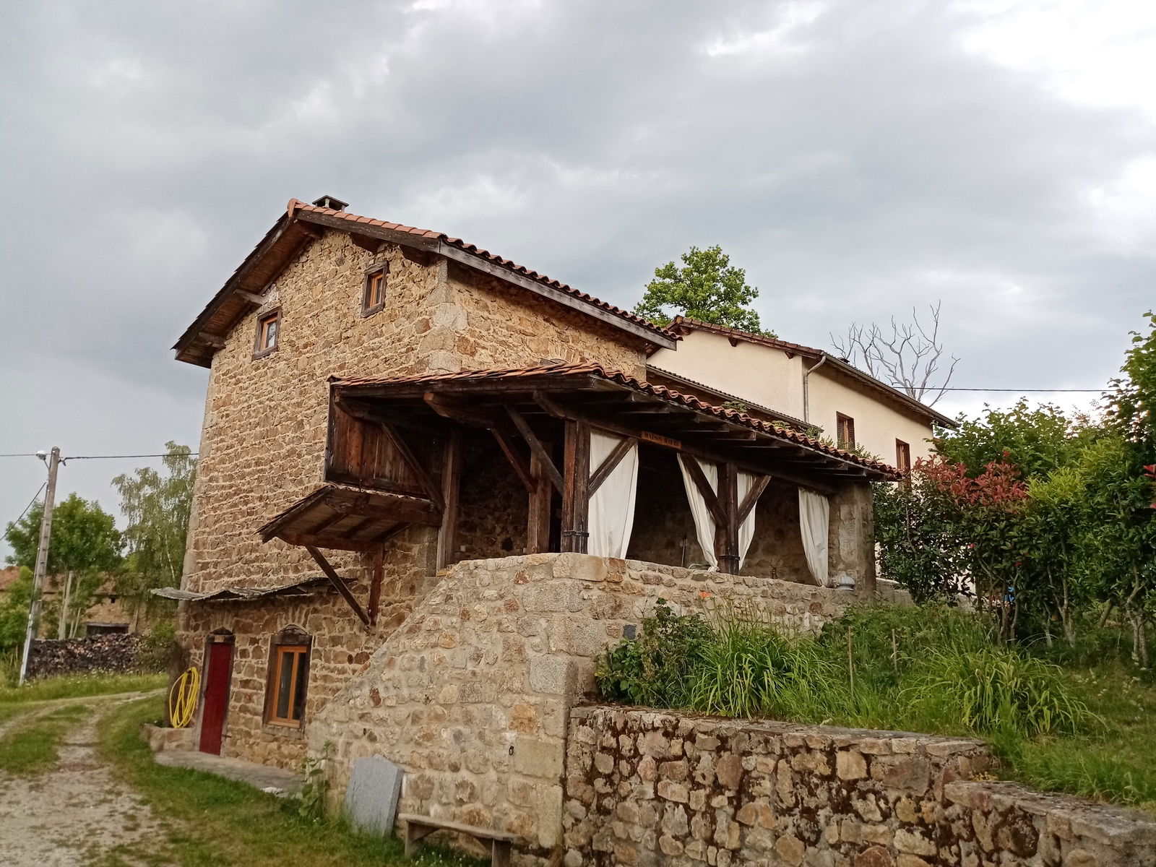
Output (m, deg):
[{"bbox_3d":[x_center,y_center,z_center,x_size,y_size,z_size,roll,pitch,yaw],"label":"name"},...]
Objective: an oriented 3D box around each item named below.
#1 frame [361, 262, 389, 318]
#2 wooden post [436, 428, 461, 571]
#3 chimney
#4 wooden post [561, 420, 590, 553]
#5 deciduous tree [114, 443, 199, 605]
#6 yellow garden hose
[{"bbox_3d":[-3.130,-2.239,13.571,0.622,0.773,0.143,-10,-17,42],"label":"frame"},{"bbox_3d":[-1.711,0.849,11.521,0.172,1.848,0.172,-10,-17,42],"label":"wooden post"},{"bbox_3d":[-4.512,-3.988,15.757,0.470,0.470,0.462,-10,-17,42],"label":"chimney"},{"bbox_3d":[-0.027,0.558,8.552,0.190,1.375,0.190,-11,-18,41],"label":"wooden post"},{"bbox_3d":[-17.216,4.783,35.787,4.200,9.000,4.200,-11,-18,41],"label":"deciduous tree"},{"bbox_3d":[-7.072,4.744,15.594,0.780,1.080,0.170,-11,-18,41],"label":"yellow garden hose"}]

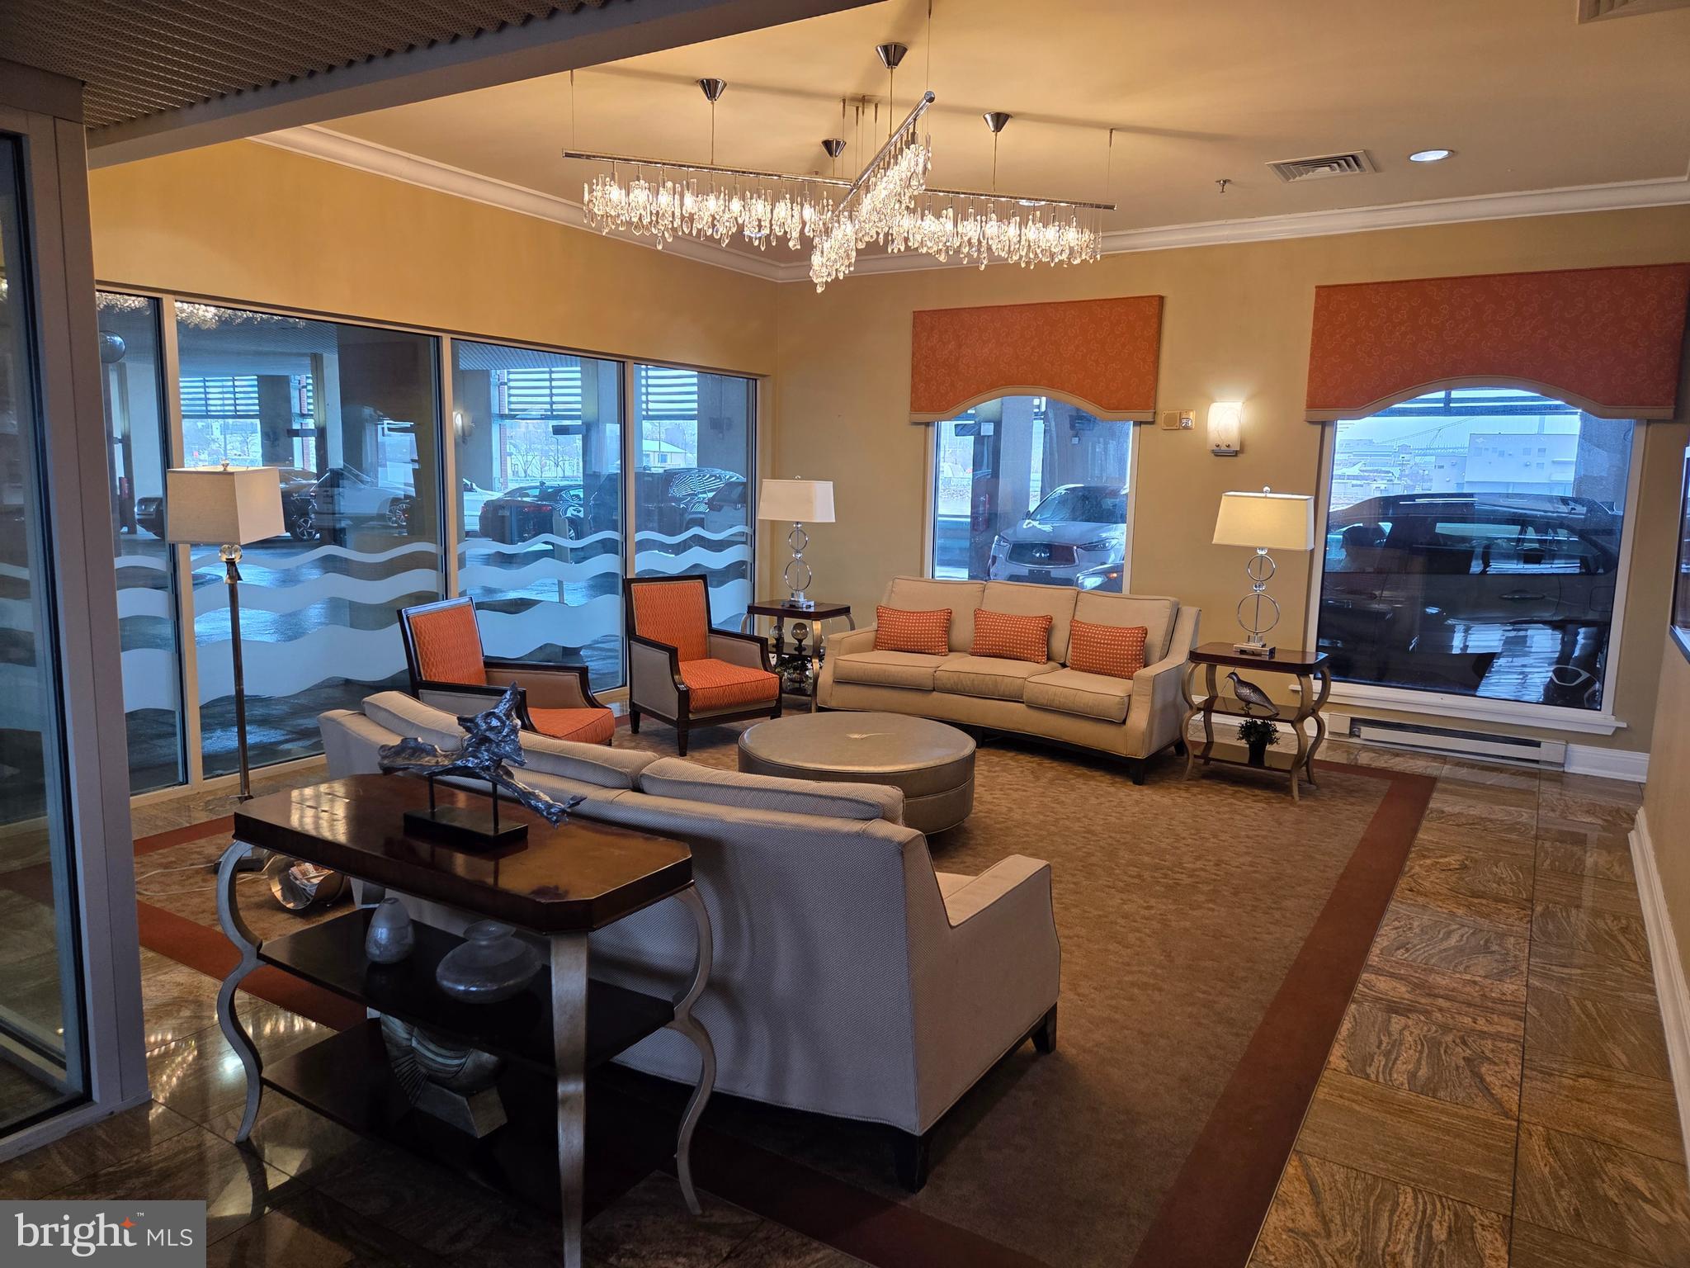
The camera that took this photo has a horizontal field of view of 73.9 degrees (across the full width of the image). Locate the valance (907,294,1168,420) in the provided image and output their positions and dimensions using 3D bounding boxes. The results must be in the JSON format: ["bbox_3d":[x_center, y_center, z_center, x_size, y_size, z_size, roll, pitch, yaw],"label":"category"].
[{"bbox_3d":[1.277,-1.895,7.849,1.849,0.807,0.120,6,9,32],"label":"valance"}]

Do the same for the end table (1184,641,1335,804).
[{"bbox_3d":[2.146,0.442,5.883,0.643,0.680,0.476,6,9,32],"label":"end table"}]

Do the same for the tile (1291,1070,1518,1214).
[{"bbox_3d":[1.366,1.222,2.730,0.456,0.016,0.438,6,9,32],"label":"tile"}]

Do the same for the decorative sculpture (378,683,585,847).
[{"bbox_3d":[-0.788,0.268,2.399,0.560,0.360,0.160,5,9,25],"label":"decorative sculpture"}]

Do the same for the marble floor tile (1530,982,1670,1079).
[{"bbox_3d":[2.229,1.191,3.339,0.358,0.012,0.456,6,9,32],"label":"marble floor tile"}]

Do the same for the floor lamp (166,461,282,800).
[{"bbox_3d":[-2.366,0.128,4.385,0.268,1.583,0.335,1,8,0],"label":"floor lamp"}]

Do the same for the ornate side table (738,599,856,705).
[{"bbox_3d":[-0.339,0.161,7.553,0.680,0.697,0.486,6,10,32],"label":"ornate side table"}]

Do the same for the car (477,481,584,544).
[{"bbox_3d":[-6.934,-2.913,27.200,1.840,1.440,4.800,3,9,12],"label":"car"}]

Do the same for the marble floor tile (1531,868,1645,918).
[{"bbox_3d":[2.956,1.045,4.488,0.358,0.012,0.456,6,9,32],"label":"marble floor tile"}]

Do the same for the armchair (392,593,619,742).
[{"bbox_3d":[-1.614,0.330,5.462,0.786,0.923,0.680,3,9,11],"label":"armchair"}]

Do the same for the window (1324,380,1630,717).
[{"bbox_3d":[3.548,-0.550,6.414,1.479,1.828,0.080,6,9,32],"label":"window"}]

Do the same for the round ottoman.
[{"bbox_3d":[0.050,0.657,5.169,1.070,0.390,1.070,1,8,0],"label":"round ottoman"}]

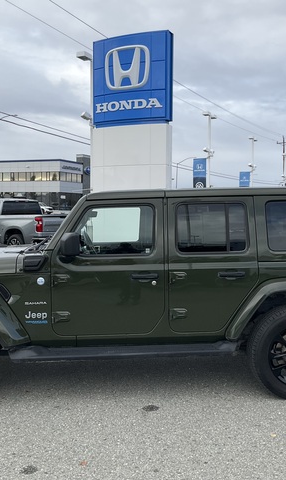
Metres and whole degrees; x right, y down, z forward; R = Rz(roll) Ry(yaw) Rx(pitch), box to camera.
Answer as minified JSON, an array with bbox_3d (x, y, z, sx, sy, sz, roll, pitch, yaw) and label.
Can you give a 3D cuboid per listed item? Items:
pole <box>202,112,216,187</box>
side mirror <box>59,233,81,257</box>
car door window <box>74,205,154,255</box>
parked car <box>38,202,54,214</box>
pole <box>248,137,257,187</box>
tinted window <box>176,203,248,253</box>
[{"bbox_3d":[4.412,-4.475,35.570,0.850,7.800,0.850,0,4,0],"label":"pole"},{"bbox_3d":[-0.585,0.036,4.328,0.150,0.200,0.240,0,4,-4],"label":"side mirror"},{"bbox_3d":[-0.263,-0.084,4.516,0.722,0.433,0.050,0,-7,-4],"label":"car door window"},{"bbox_3d":[-13.708,-4.073,70.000,4.600,1.620,1.850,3,4,37],"label":"parked car"},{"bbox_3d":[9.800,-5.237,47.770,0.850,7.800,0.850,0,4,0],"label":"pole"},{"bbox_3d":[0.591,-0.102,4.582,0.617,0.431,0.050,0,-7,-4],"label":"tinted window"}]

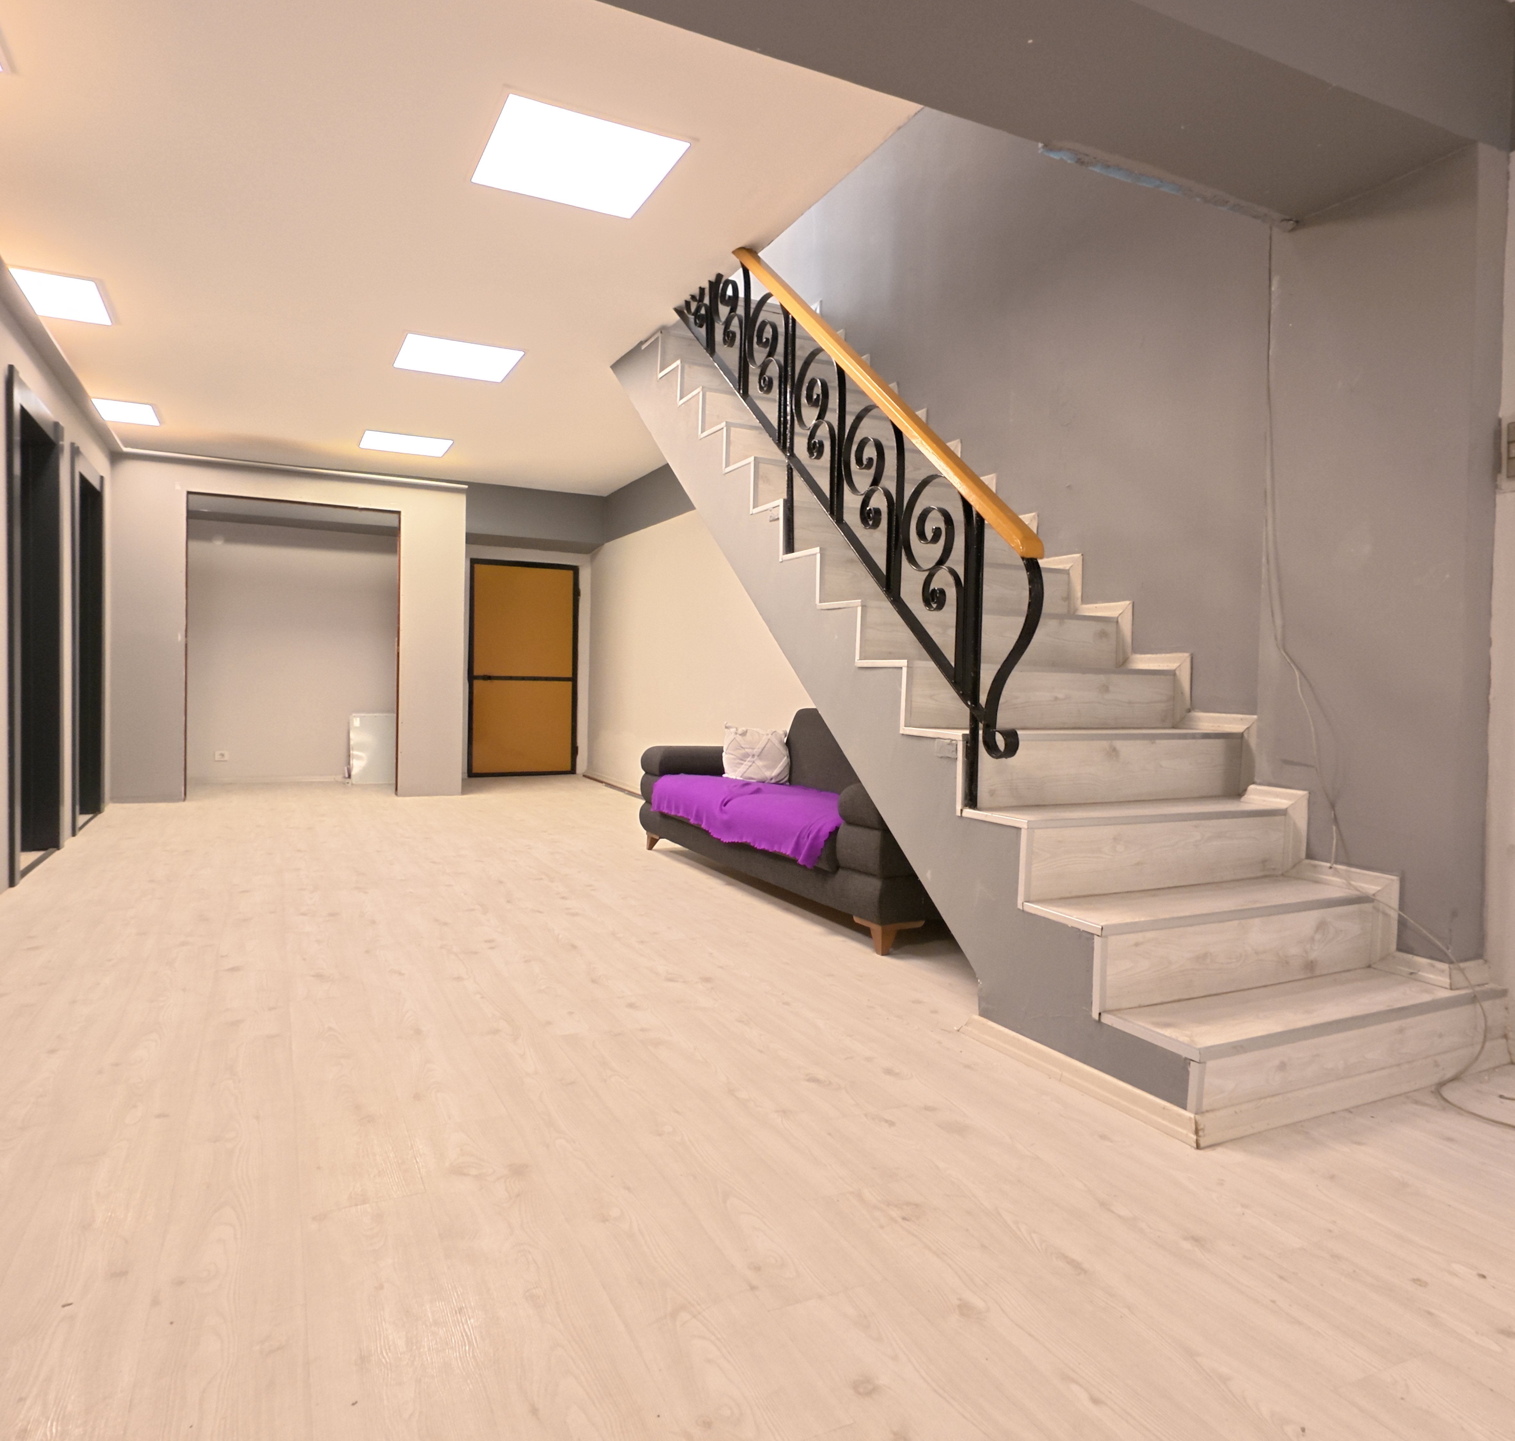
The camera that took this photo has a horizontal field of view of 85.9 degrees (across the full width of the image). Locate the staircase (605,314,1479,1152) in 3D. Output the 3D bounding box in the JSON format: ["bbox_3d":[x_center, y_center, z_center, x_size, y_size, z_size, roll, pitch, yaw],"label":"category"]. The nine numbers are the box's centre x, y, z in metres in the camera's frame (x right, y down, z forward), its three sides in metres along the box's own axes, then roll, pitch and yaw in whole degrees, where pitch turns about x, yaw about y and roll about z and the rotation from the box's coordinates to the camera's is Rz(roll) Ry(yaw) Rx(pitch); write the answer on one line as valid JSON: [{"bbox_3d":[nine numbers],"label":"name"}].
[{"bbox_3d":[0.516,-0.498,3.099,1.140,2.600,3.320,0,2,-29],"label":"staircase"}]

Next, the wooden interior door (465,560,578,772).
[{"bbox_3d":[-2.385,-0.509,8.359,1.070,2.160,0.070,0,2,-23],"label":"wooden interior door"}]

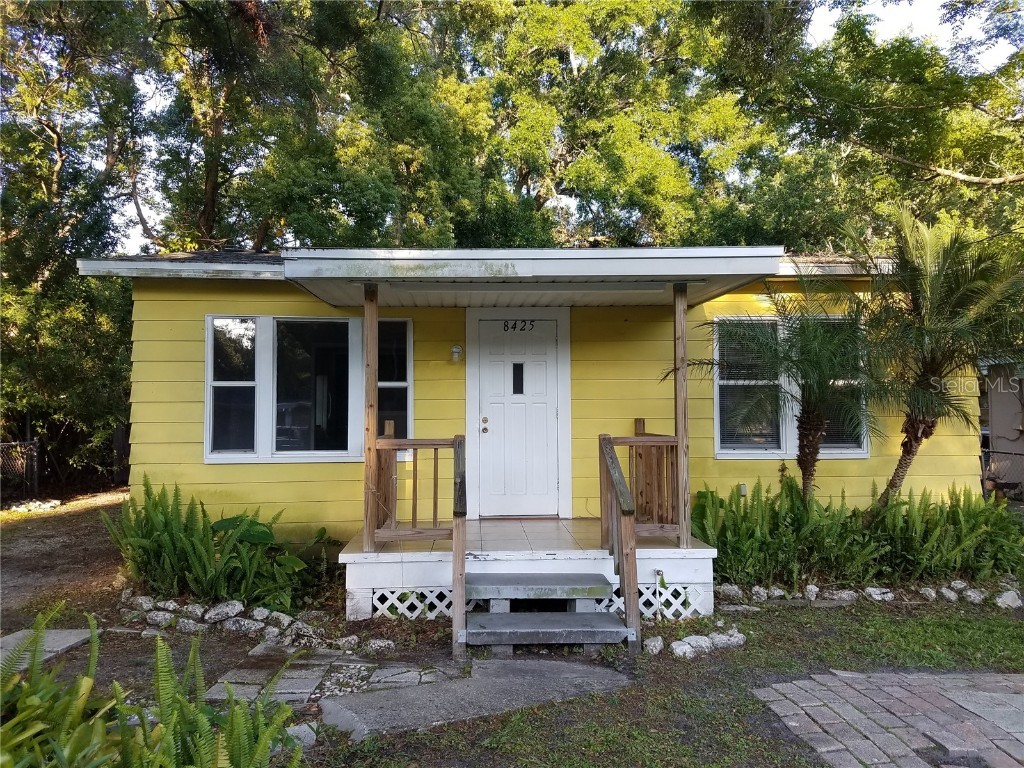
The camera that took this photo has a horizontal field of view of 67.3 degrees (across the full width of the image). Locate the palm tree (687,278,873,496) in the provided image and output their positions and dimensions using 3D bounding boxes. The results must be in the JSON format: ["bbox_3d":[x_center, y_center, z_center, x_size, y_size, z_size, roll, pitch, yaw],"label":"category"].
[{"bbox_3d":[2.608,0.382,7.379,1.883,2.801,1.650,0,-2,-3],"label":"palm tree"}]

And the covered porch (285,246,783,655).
[{"bbox_3d":[0.141,0.487,6.815,3.740,3.010,2.360,0,-2,-3],"label":"covered porch"}]

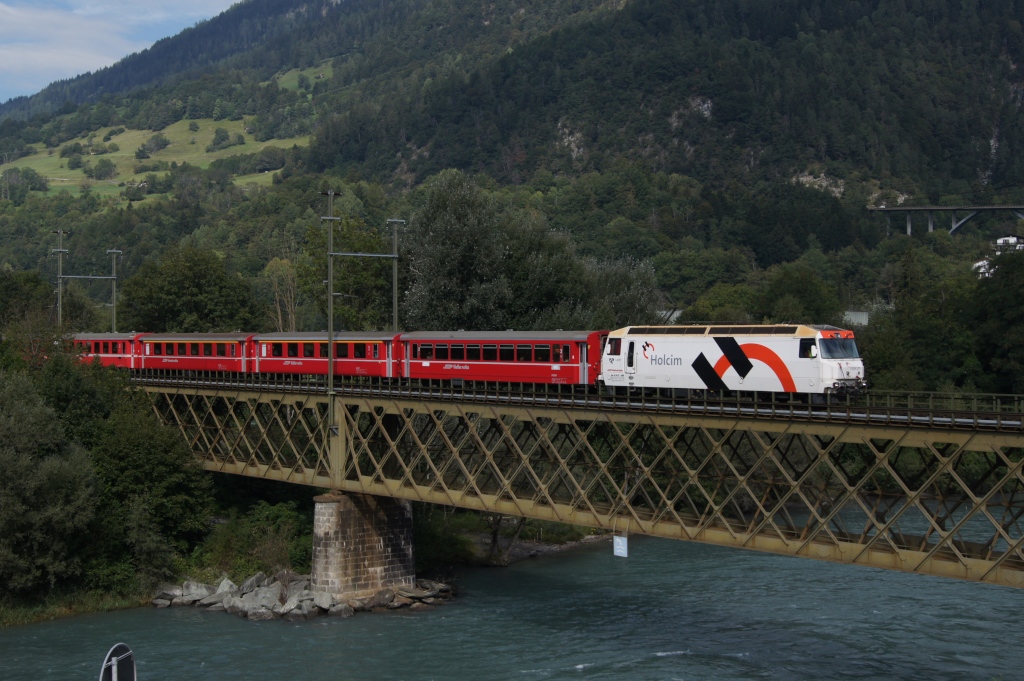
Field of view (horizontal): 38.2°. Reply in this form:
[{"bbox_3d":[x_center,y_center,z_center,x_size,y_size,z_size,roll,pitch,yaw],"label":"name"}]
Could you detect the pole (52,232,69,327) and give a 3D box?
[{"bbox_3d":[-40.045,-3.378,131.081,1.650,12.760,0.340,0,0,-40],"label":"pole"}]

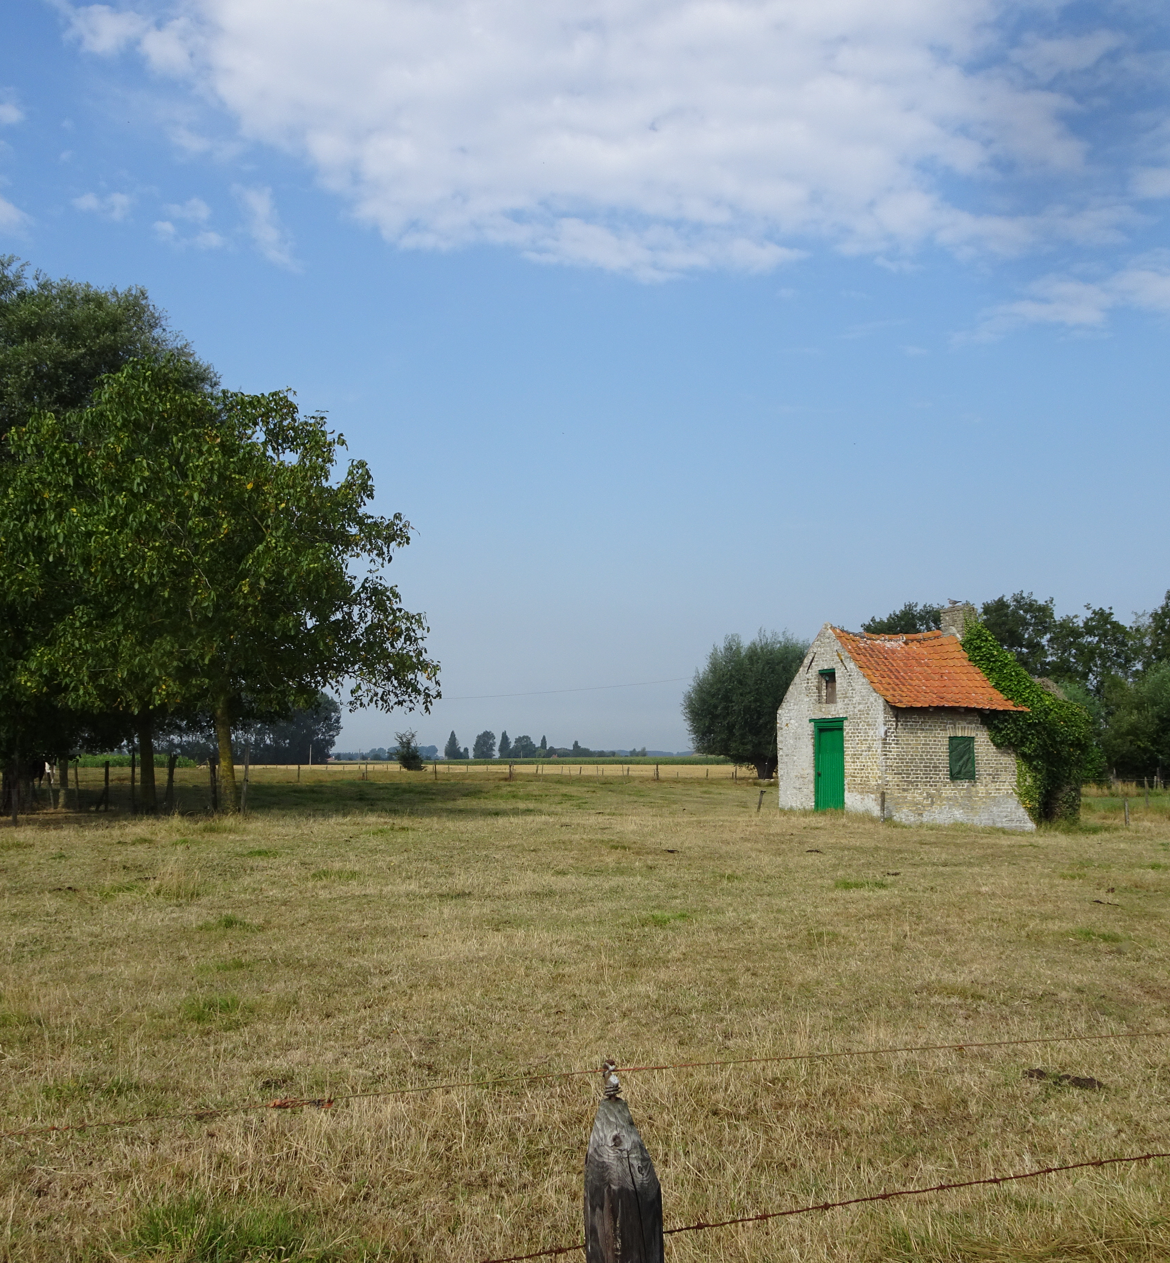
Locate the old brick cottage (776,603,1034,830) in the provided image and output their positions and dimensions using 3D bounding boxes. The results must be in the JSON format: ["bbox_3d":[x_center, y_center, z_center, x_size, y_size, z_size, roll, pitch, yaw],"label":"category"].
[{"bbox_3d":[7.241,1.863,29.051,4.095,5.066,4.188,3,-6,-25],"label":"old brick cottage"}]

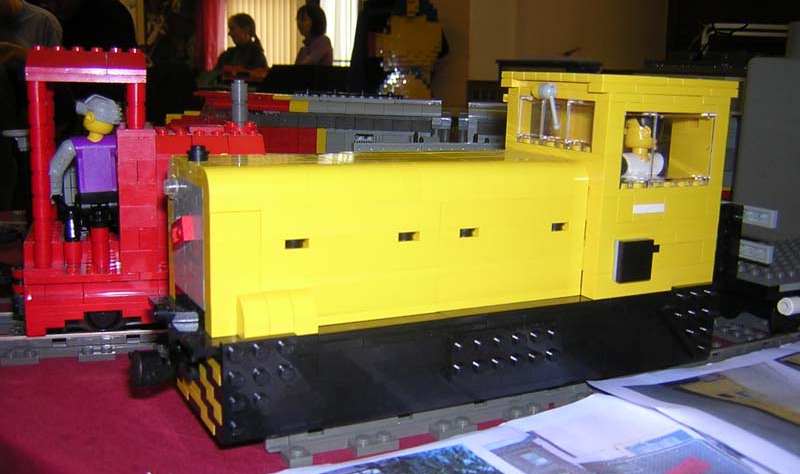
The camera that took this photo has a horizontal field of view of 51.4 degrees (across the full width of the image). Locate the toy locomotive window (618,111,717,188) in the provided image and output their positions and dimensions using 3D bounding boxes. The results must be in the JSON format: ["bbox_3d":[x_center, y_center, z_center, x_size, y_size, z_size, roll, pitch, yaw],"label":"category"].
[{"bbox_3d":[0.102,-0.034,0.323,0.048,0.029,0.006,-4,12,-28],"label":"toy locomotive window"}]

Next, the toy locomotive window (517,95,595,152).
[{"bbox_3d":[0.064,-0.045,0.332,0.006,0.019,0.048,-4,12,-28],"label":"toy locomotive window"}]

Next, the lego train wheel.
[{"bbox_3d":[-0.132,0.034,0.372,0.017,0.017,0.007,-2,11,-17],"label":"lego train wheel"}]

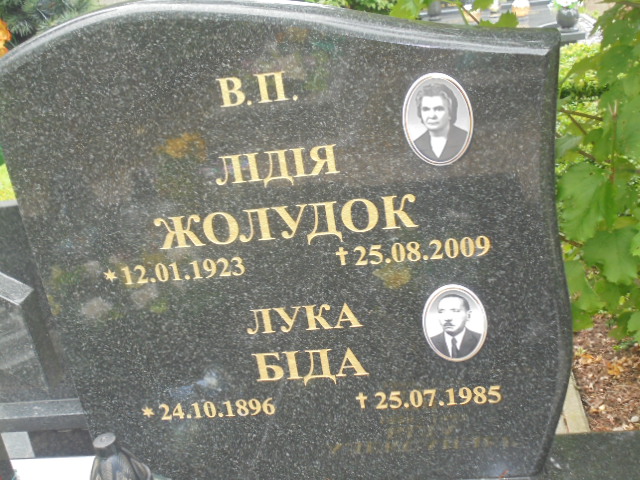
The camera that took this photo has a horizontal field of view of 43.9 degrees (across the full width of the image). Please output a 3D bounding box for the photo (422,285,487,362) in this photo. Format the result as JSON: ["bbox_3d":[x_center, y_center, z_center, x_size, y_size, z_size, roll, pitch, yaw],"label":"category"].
[{"bbox_3d":[0.186,0.116,1.100,0.090,0.120,0.012,-5,20,9],"label":"photo"}]

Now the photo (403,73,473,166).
[{"bbox_3d":[0.148,-0.150,1.000,0.090,0.120,0.012,-5,20,9],"label":"photo"}]

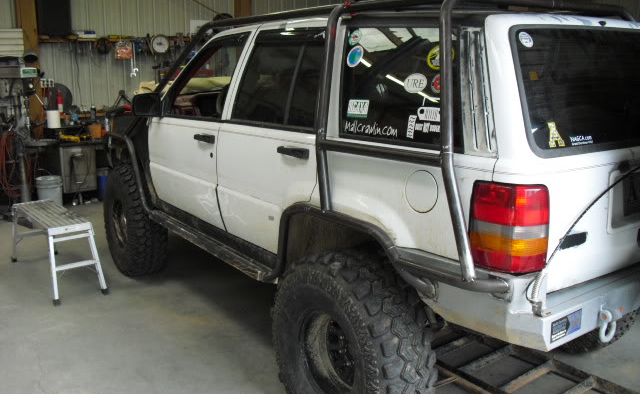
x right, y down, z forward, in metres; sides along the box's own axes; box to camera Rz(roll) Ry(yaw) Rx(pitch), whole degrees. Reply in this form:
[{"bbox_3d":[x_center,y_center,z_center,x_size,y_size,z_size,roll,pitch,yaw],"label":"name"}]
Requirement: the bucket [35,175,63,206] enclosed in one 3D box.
[{"bbox_3d":[-2.963,-0.041,7.300,0.295,0.360,0.295,-5,14,-22],"label":"bucket"}]

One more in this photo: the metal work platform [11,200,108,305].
[{"bbox_3d":[-2.016,0.361,5.048,0.360,0.500,1.170,-10,16,-37],"label":"metal work platform"}]

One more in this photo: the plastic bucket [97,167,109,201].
[{"bbox_3d":[-2.415,-0.131,7.600,0.290,0.360,0.290,-4,14,-18],"label":"plastic bucket"}]

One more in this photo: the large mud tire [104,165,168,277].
[{"bbox_3d":[-1.419,0.175,5.102,0.310,0.870,0.870,-8,15,-31],"label":"large mud tire"}]

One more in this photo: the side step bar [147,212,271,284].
[{"bbox_3d":[-0.661,0.256,3.710,0.115,0.070,1.400,-9,16,-35],"label":"side step bar"}]

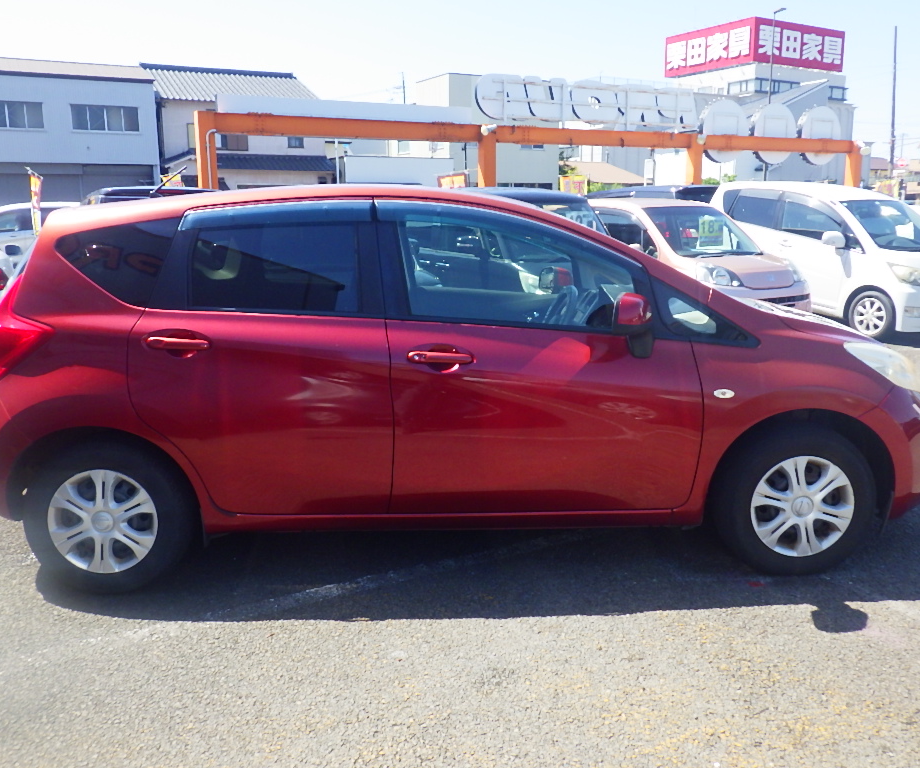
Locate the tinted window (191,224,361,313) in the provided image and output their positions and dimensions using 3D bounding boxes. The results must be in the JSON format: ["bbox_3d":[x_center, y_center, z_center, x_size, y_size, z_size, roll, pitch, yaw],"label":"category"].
[{"bbox_3d":[-0.670,-0.422,2.992,0.615,0.325,0.040,-1,-4,-2],"label":"tinted window"}]

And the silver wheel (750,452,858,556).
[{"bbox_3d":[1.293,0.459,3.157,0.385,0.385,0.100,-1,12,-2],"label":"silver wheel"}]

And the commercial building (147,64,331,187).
[{"bbox_3d":[-10.104,-9.936,36.804,7.300,8.000,7.400,-6,12,-24],"label":"commercial building"}]

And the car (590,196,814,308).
[{"bbox_3d":[2.270,-1.345,9.450,1.475,1.575,3.395,-7,14,-29],"label":"car"}]

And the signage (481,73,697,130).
[{"bbox_3d":[3.116,-6.484,19.140,6.310,1.020,0.220,-7,14,-27],"label":"signage"}]

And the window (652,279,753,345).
[{"bbox_3d":[0.909,-0.265,3.092,0.380,0.255,0.060,-3,-8,-14],"label":"window"}]

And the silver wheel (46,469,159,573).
[{"bbox_3d":[-1.308,0.497,3.084,0.400,0.400,0.150,-1,11,-2],"label":"silver wheel"}]

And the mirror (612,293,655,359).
[{"bbox_3d":[0.598,-0.199,2.883,0.140,0.230,0.210,-1,12,-2],"label":"mirror"}]

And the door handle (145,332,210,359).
[{"bbox_3d":[-0.994,-0.135,2.906,0.235,0.085,0.055,-1,11,-2],"label":"door handle"}]

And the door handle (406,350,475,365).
[{"bbox_3d":[-0.072,-0.094,2.944,0.230,0.050,0.050,-1,11,-2],"label":"door handle"}]

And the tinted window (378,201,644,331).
[{"bbox_3d":[0.189,-0.427,3.033,0.980,0.490,0.070,-1,-8,-2],"label":"tinted window"}]

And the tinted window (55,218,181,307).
[{"bbox_3d":[-1.242,-0.431,2.988,0.475,0.325,0.050,0,-3,4],"label":"tinted window"}]

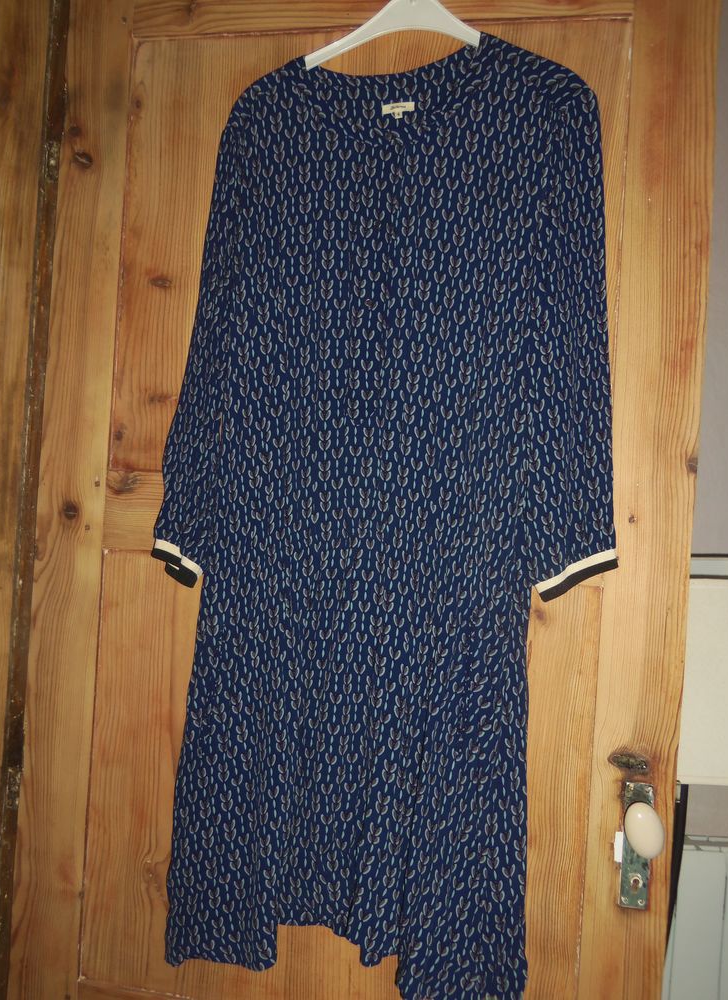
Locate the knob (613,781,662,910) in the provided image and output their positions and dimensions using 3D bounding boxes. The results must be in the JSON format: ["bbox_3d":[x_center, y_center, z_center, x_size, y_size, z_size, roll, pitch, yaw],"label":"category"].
[{"bbox_3d":[0.307,0.397,0.899,0.042,0.145,0.065,3,0,10],"label":"knob"}]

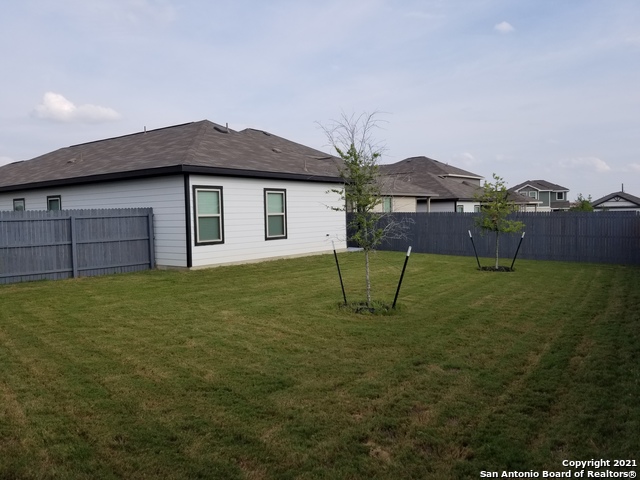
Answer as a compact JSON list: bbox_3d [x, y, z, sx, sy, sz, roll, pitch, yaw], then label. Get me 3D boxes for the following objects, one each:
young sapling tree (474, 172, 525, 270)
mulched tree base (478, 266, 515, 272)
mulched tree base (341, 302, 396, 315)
[{"bbox_3d":[5.599,-0.566,15.161,1.550,3.030,1.500,-1,3,0],"label":"young sapling tree"},{"bbox_3d":[5.595,0.880,15.194,1.130,0.100,1.130,-1,3,0],"label":"mulched tree base"},{"bbox_3d":[0.887,1.182,8.803,1.060,0.110,1.030,-1,3,0],"label":"mulched tree base"}]

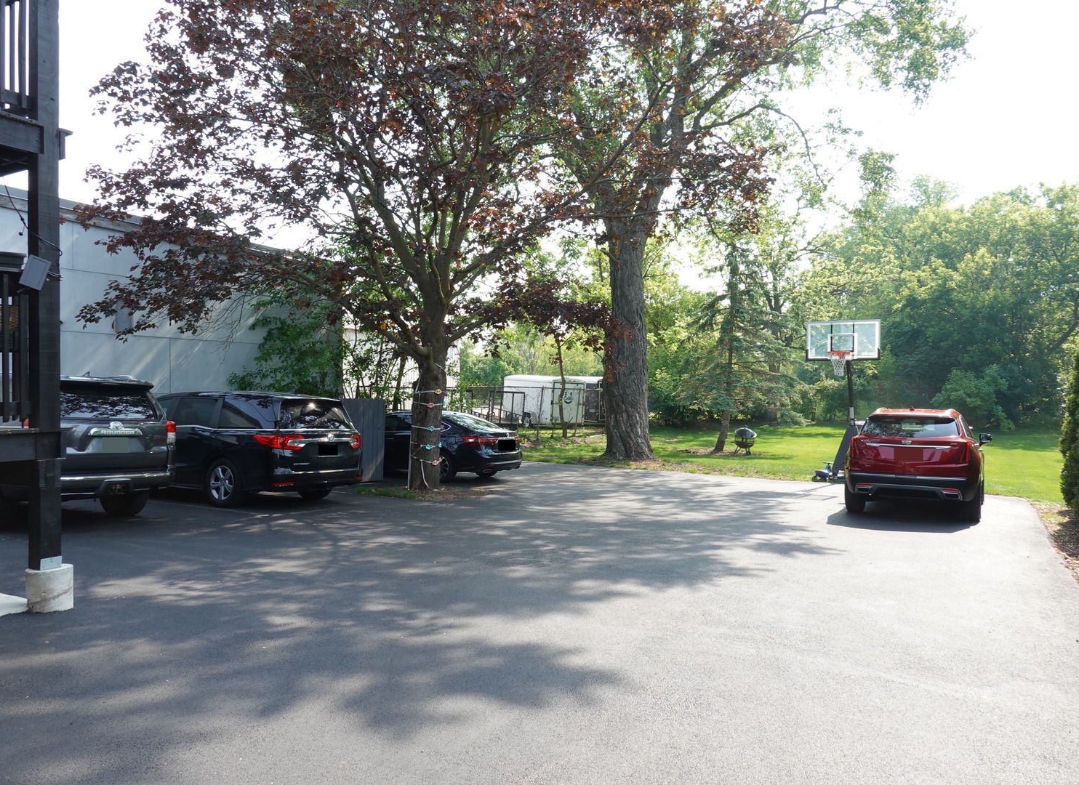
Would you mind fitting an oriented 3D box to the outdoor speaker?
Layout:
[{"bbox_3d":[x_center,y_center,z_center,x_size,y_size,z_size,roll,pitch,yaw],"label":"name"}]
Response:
[{"bbox_3d":[-3.490,-0.828,5.441,0.140,0.207,0.060,21,-8,-34],"label":"outdoor speaker"}]

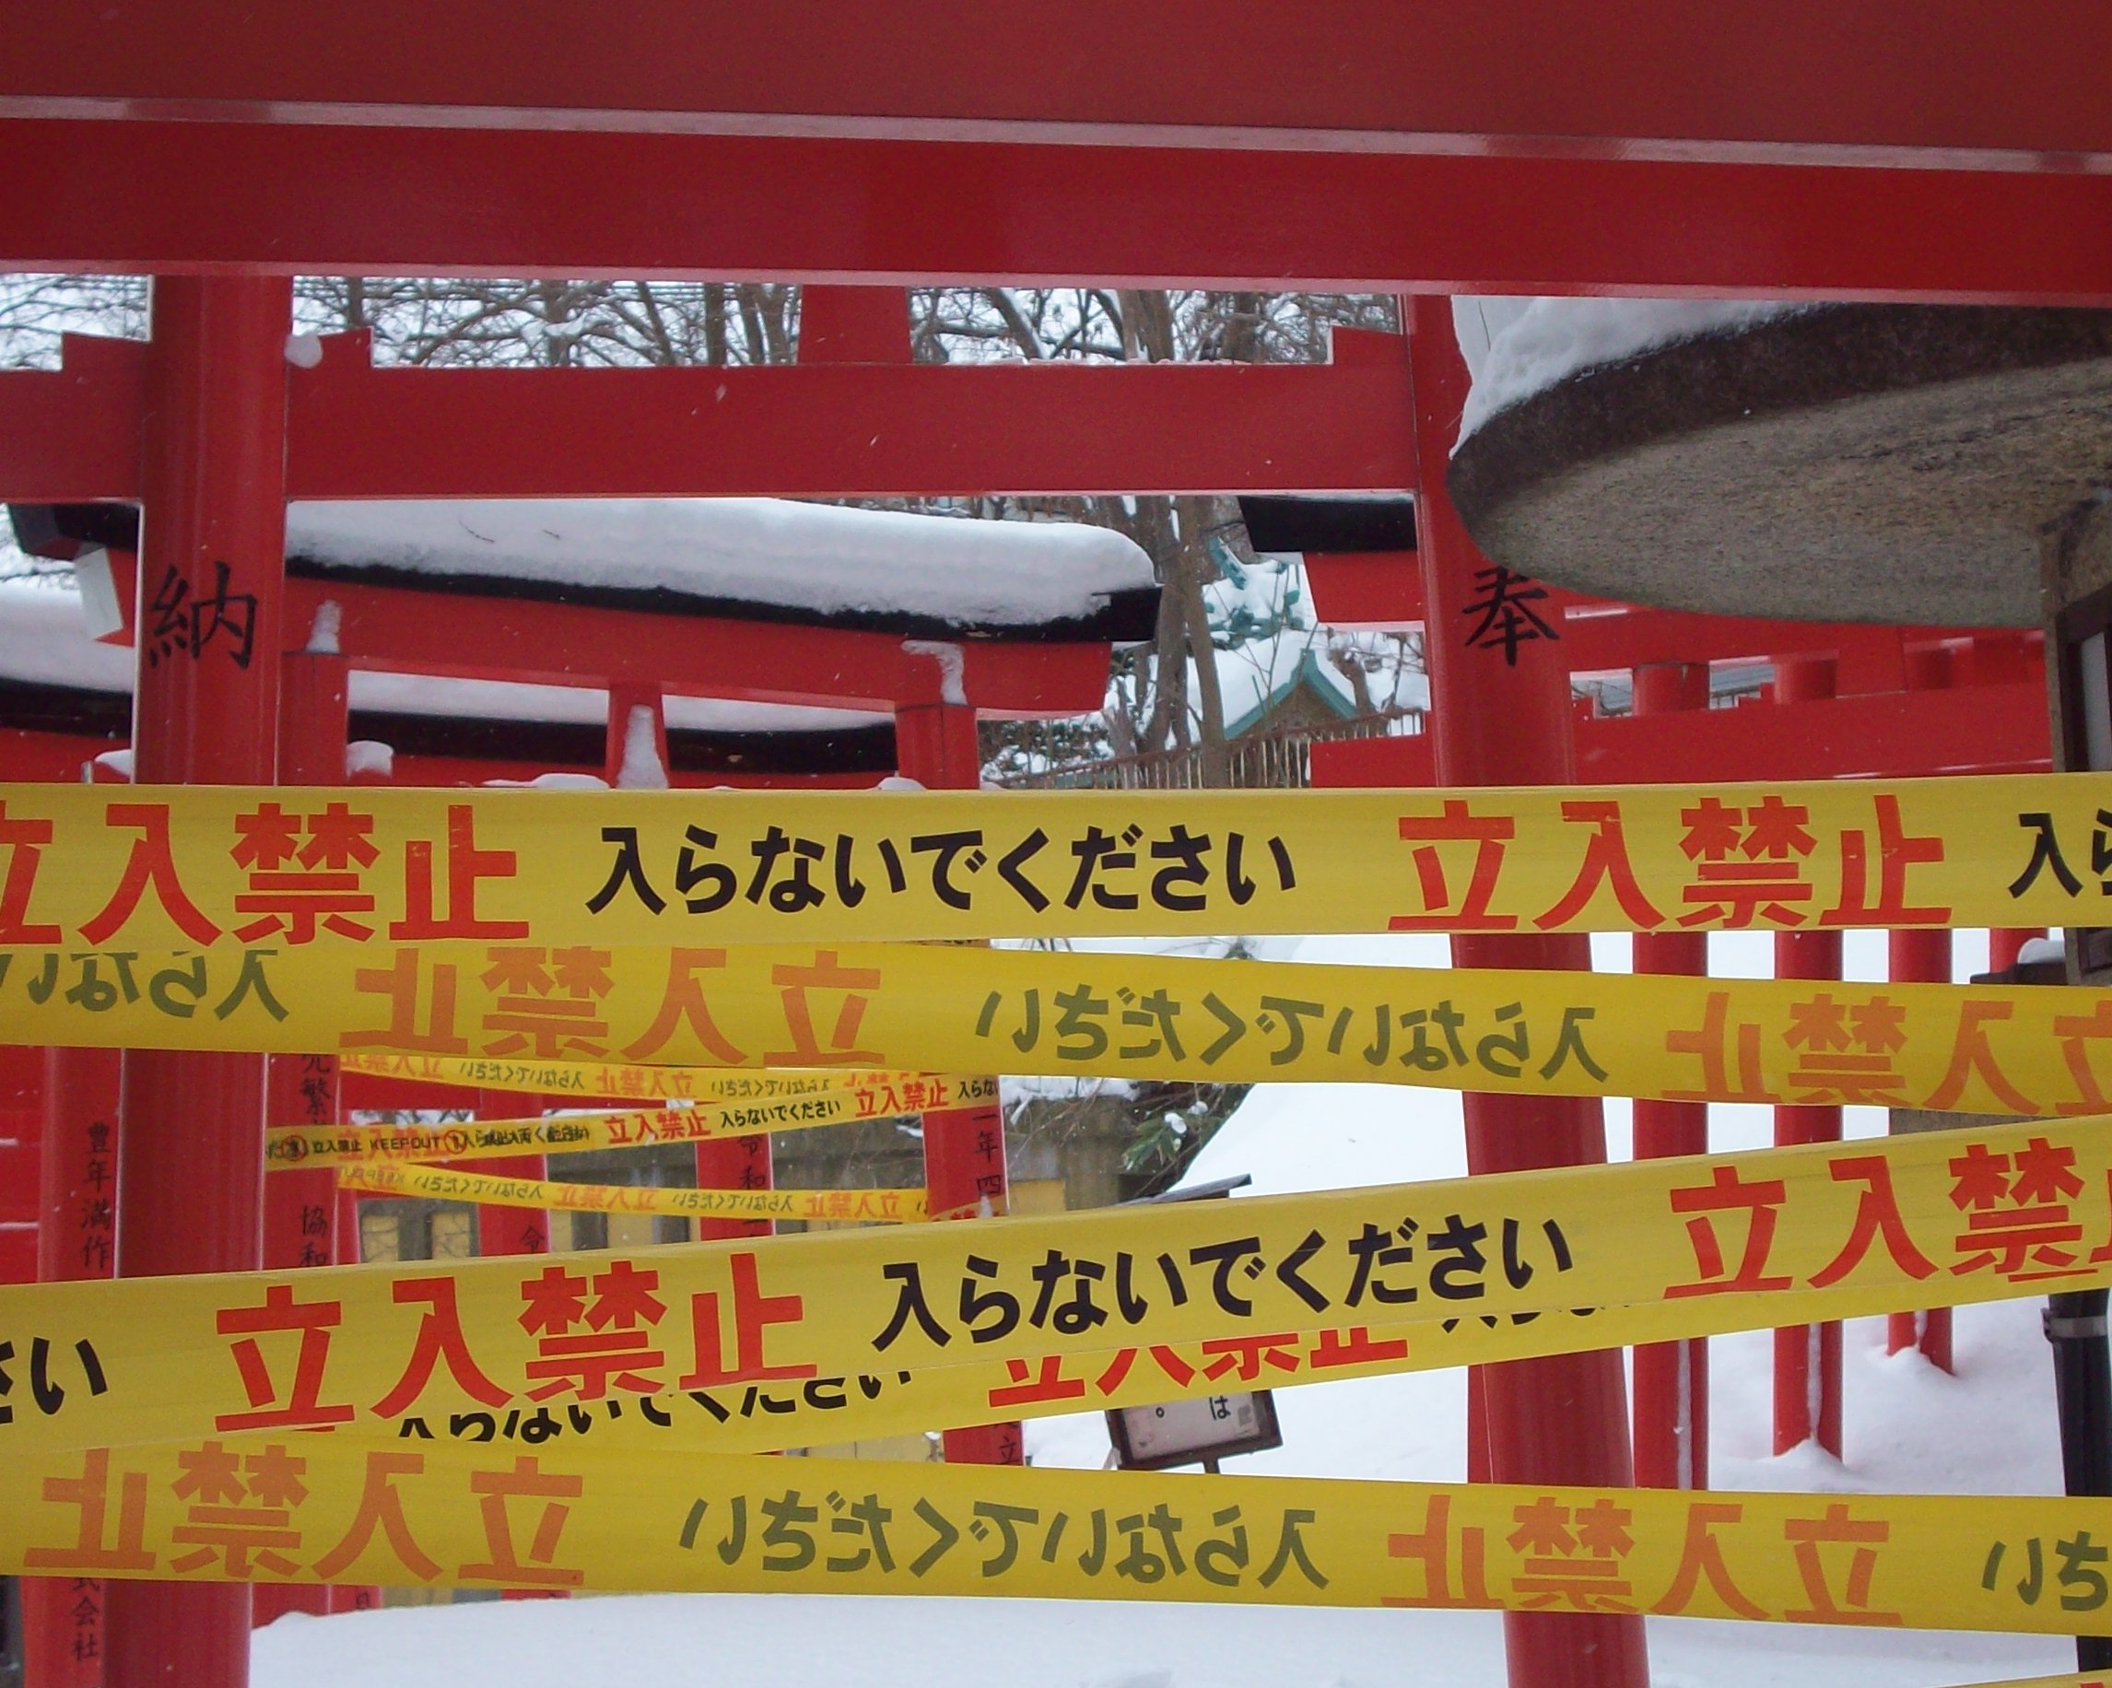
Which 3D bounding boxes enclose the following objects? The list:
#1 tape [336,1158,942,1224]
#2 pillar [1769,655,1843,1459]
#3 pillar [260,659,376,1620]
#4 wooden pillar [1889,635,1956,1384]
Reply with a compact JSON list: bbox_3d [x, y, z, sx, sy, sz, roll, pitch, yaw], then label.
[{"bbox_3d":[-0.876,0.760,9.445,1.539,0.100,0.030,7,-9,-38],"label":"tape"},{"bbox_3d":[1.955,0.533,11.403,0.177,2.088,0.177,1,-4,0],"label":"pillar"},{"bbox_3d":[-1.534,0.575,8.850,0.180,1.957,0.180,0,-6,0],"label":"pillar"},{"bbox_3d":[2.395,0.420,12.153,0.177,2.051,0.177,1,-4,0],"label":"wooden pillar"}]

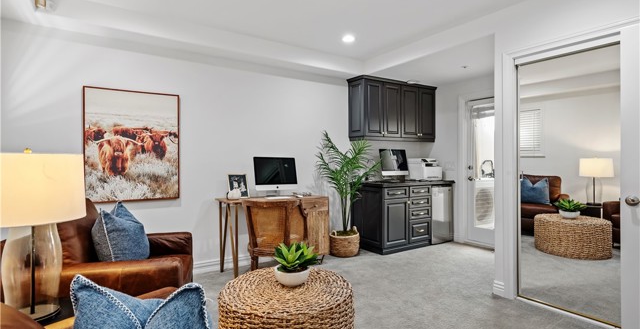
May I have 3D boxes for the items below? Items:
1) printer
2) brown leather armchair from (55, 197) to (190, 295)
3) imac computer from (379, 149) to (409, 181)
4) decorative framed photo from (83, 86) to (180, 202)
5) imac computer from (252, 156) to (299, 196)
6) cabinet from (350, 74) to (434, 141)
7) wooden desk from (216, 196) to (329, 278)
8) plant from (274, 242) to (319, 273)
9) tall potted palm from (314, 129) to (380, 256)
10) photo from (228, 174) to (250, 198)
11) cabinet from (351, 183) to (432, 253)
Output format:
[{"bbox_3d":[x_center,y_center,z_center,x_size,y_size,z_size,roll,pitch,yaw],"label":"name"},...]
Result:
[{"bbox_3d":[1.565,0.074,5.084,0.395,0.320,0.340,-1,0,-32],"label":"printer"},{"bbox_3d":[-1.430,0.715,2.340,0.950,0.930,0.900,0,0,-16],"label":"brown leather armchair"},{"bbox_3d":[1.074,0.012,4.942,0.528,0.455,0.180,-1,0,-32],"label":"imac computer"},{"bbox_3d":[-1.804,-0.178,3.300,0.822,1.075,0.040,-1,0,-32],"label":"decorative framed photo"},{"bbox_3d":[-0.512,0.151,3.939,0.528,0.455,0.180,-1,0,-32],"label":"imac computer"},{"bbox_3d":[1.090,-0.742,4.930,1.410,0.820,0.365,-1,0,-32],"label":"cabinet"},{"bbox_3d":[-0.503,0.774,3.804,1.150,0.780,0.460,-1,0,-32],"label":"wooden desk"},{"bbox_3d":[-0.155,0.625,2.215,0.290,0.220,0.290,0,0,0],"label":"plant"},{"bbox_3d":[0.335,0.363,4.334,0.740,1.585,0.550,-1,0,-32],"label":"tall potted palm"},{"bbox_3d":[-0.896,0.249,3.722,0.210,0.271,0.090,-1,0,-32],"label":"photo"},{"bbox_3d":[1.031,0.694,4.773,0.910,0.910,0.605,-1,0,-32],"label":"cabinet"}]

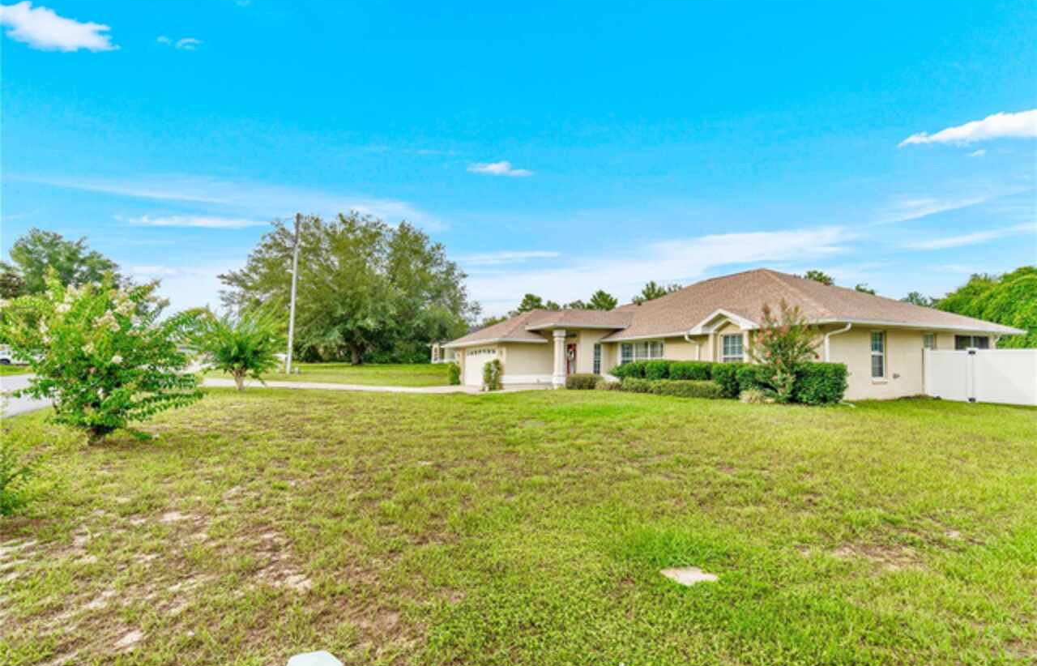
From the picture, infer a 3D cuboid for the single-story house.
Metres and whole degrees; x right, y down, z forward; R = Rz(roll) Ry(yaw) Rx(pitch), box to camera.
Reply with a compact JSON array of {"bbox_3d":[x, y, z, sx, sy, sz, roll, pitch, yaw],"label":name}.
[{"bbox_3d":[7.863,0.041,24.093,18.597,5.998,22.489,2,-4,-26],"label":"single-story house"}]

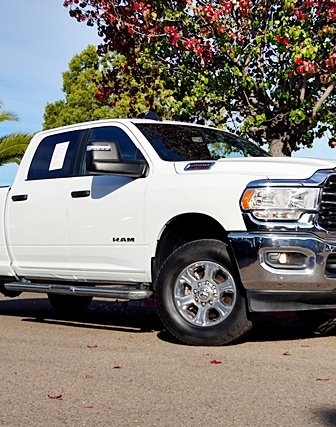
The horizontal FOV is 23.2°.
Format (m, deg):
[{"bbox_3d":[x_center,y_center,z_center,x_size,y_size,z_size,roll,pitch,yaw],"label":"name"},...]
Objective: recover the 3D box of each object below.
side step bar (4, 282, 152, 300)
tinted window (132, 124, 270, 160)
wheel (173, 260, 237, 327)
[{"bbox_3d":[-0.885,0.693,7.429,0.140,0.100,2.280,1,-4,-41],"label":"side step bar"},{"bbox_3d":[0.420,-0.617,7.475,1.500,0.160,0.740,1,36,-41],"label":"tinted window"},{"bbox_3d":[0.304,0.610,6.263,0.495,0.495,0.180,-2,-3,19],"label":"wheel"}]

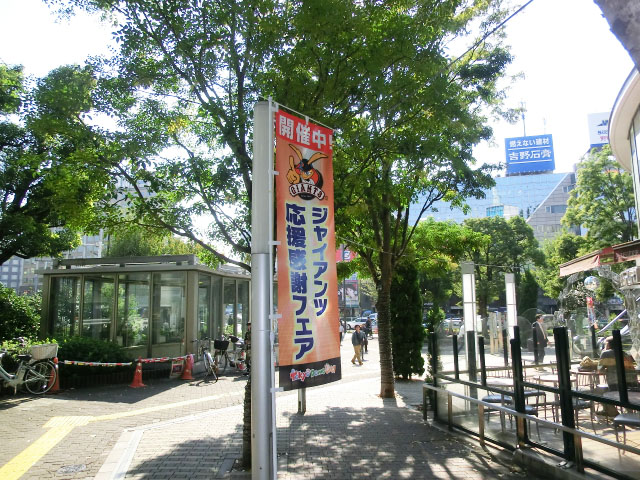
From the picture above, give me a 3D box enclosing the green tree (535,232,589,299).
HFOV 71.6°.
[{"bbox_3d":[17.961,3.281,33.000,4.300,7.778,4.300,-1,-8,0],"label":"green tree"}]

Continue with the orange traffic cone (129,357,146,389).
[{"bbox_3d":[-4.234,3.073,10.350,0.380,0.700,0.380,-1,-8,0],"label":"orange traffic cone"}]

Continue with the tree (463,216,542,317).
[{"bbox_3d":[11.264,2.382,28.000,5.600,7.872,5.400,-1,-8,0],"label":"tree"}]

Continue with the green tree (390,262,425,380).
[{"bbox_3d":[2.524,2.312,12.800,0.930,3.337,0.930,-1,-8,0],"label":"green tree"}]

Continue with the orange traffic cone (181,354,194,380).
[{"bbox_3d":[-3.704,3.565,12.450,0.370,0.700,0.370,-1,-8,0],"label":"orange traffic cone"}]

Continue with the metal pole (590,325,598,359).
[{"bbox_3d":[5.373,1.993,8.700,0.090,0.643,0.090,-1,-8,0],"label":"metal pole"}]

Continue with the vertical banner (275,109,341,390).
[{"bbox_3d":[-0.070,0.048,3.010,0.040,1.800,0.590,-9,-11,42],"label":"vertical banner"}]

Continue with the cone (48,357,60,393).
[{"bbox_3d":[-5.375,2.734,9.000,0.370,0.700,0.370,-1,-8,0],"label":"cone"}]

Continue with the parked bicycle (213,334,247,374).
[{"bbox_3d":[-2.547,3.239,12.700,0.550,1.030,1.680,-3,-8,11],"label":"parked bicycle"}]

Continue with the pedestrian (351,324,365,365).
[{"bbox_3d":[1.632,4.576,19.313,0.500,1.680,0.450,4,-10,-30],"label":"pedestrian"}]

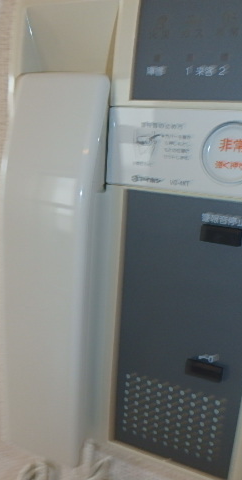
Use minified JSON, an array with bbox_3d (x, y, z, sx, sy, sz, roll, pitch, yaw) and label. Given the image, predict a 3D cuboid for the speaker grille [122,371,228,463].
[{"bbox_3d":[0.029,0.104,0.228,0.057,0.042,0.006,9,18,21],"label":"speaker grille"}]

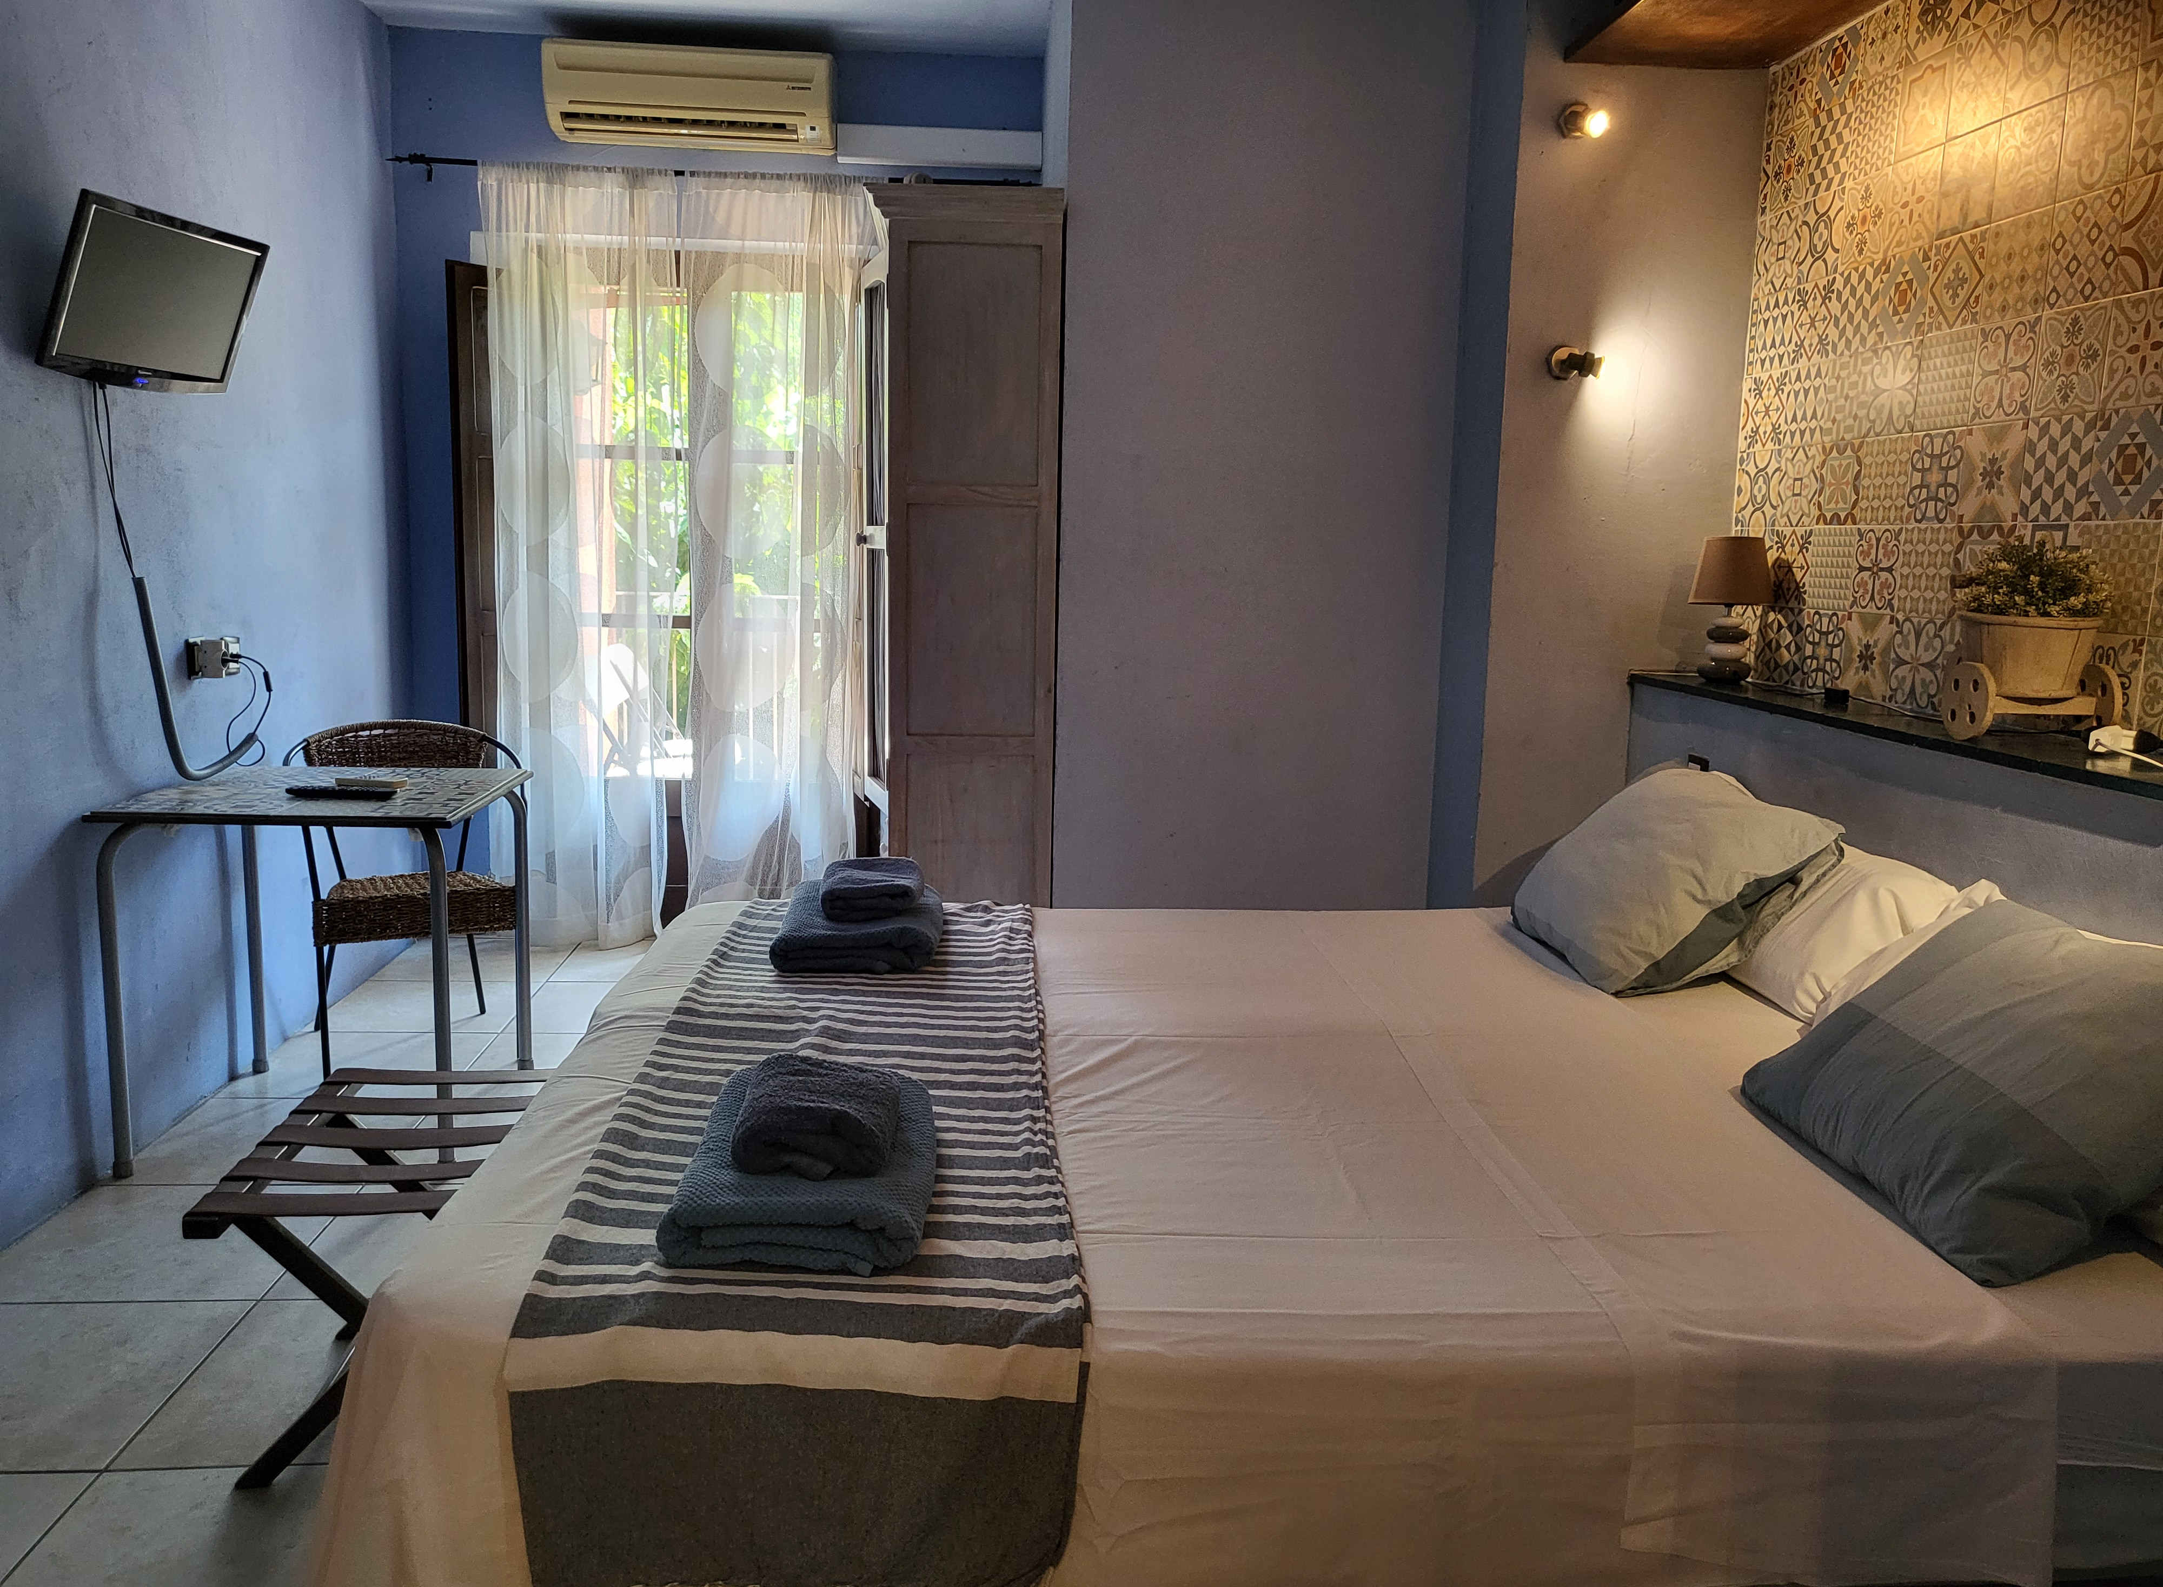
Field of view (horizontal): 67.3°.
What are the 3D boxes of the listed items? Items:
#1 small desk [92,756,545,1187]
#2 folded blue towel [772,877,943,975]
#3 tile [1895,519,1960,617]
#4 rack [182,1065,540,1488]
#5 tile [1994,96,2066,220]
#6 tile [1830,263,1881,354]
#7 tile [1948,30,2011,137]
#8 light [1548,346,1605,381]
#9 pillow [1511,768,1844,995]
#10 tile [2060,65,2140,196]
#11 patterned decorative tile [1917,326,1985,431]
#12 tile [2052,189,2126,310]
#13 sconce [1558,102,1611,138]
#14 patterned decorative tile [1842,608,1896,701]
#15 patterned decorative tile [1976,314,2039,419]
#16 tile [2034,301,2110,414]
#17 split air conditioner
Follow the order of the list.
[{"bbox_3d":[-1.580,0.347,3.467,0.664,0.724,0.677,1,9,-5],"label":"small desk"},{"bbox_3d":[-0.415,0.243,3.031,0.285,0.072,0.400,1,9,-4],"label":"folded blue towel"},{"bbox_3d":[1.547,-0.406,2.968,0.010,0.167,0.166,1,9,-5],"label":"tile"},{"bbox_3d":[-0.945,0.690,2.341,0.410,0.415,0.570,1,9,-5],"label":"rack"},{"bbox_3d":[1.487,-0.992,2.547,0.010,0.159,0.157,1,9,-4],"label":"tile"},{"bbox_3d":[1.383,-0.861,2.885,0.012,0.150,0.150,1,9,-4],"label":"tile"},{"bbox_3d":[1.568,-1.240,2.832,0.010,0.167,0.166,1,9,-5],"label":"tile"},{"bbox_3d":[1.039,-0.901,3.397,0.093,0.070,0.085,1,9,-4],"label":"light"},{"bbox_3d":[1.015,0.153,2.905,0.160,0.400,0.530,46,1,-12],"label":"pillow"},{"bbox_3d":[1.497,-0.968,2.392,0.010,0.159,0.157,1,9,-4],"label":"tile"},{"bbox_3d":[1.399,-0.663,2.613,0.012,0.150,0.150,1,9,-4],"label":"patterned decorative tile"},{"bbox_3d":[1.492,-0.809,2.417,0.010,0.159,0.157,1,9,-4],"label":"tile"},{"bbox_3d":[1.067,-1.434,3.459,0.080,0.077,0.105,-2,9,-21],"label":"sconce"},{"bbox_3d":[1.444,-0.248,2.978,0.010,0.159,0.157,1,9,-4],"label":"patterned decorative tile"},{"bbox_3d":[1.478,-0.675,2.596,0.010,0.159,0.157,1,9,-4],"label":"patterned decorative tile"},{"bbox_3d":[1.417,-0.616,2.317,0.012,0.150,0.150,1,9,-4],"label":"tile"},{"bbox_3d":[-1.095,-1.957,4.615,0.798,0.253,0.200,1,9,-5],"label":"split air conditioner"}]

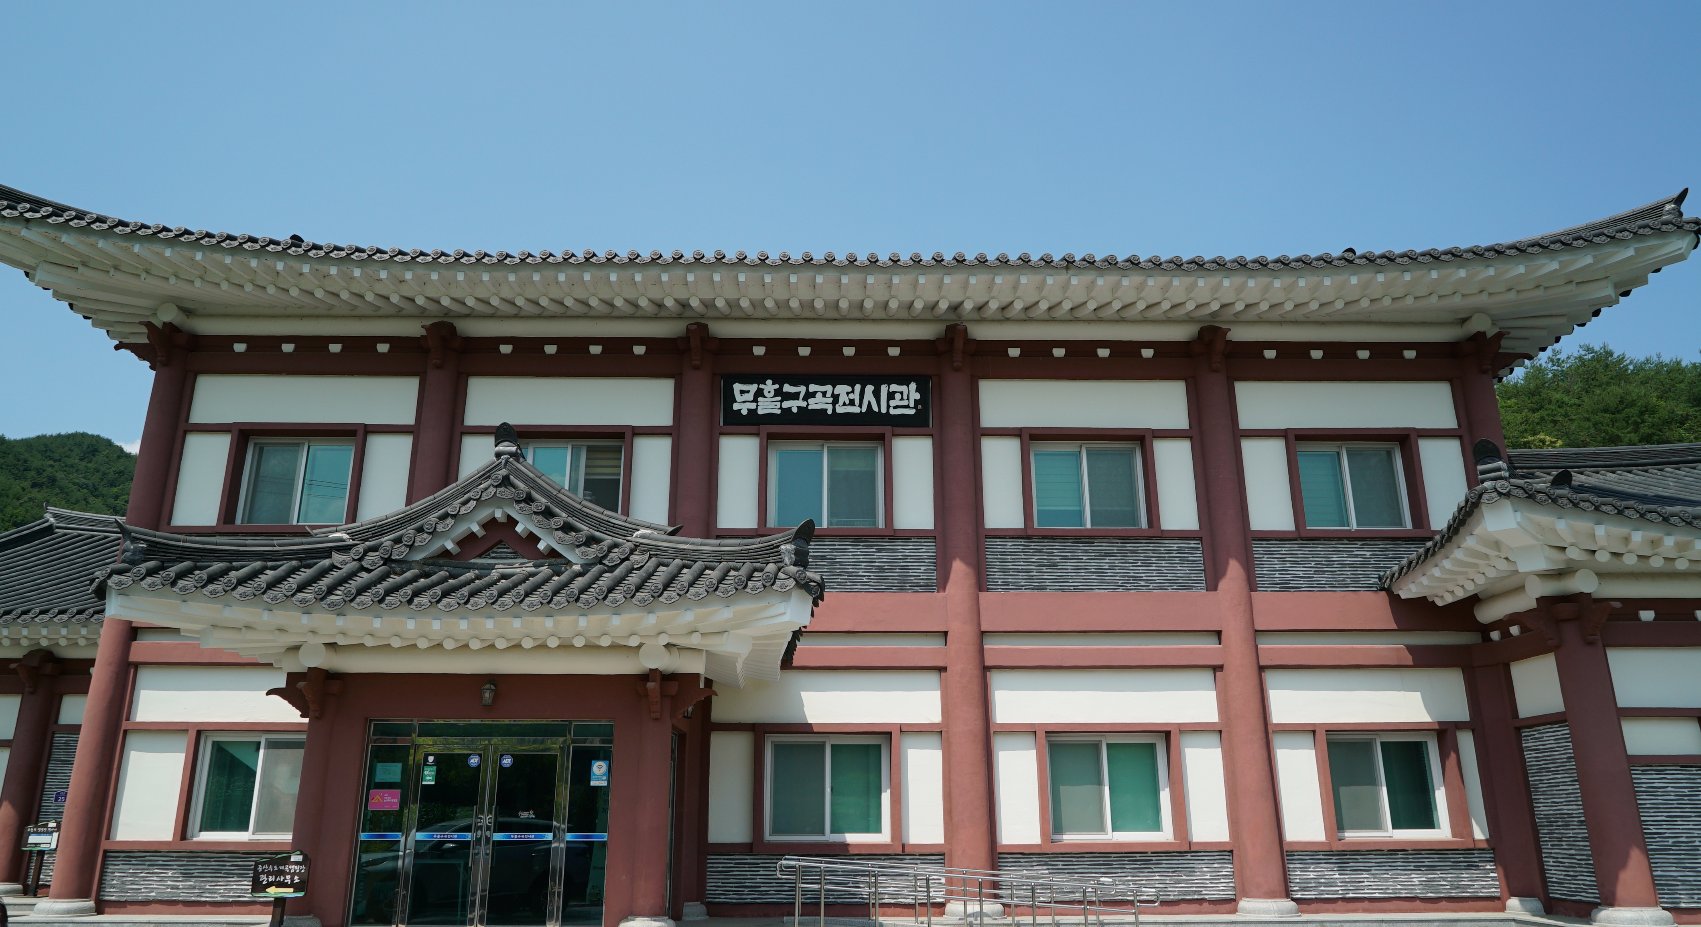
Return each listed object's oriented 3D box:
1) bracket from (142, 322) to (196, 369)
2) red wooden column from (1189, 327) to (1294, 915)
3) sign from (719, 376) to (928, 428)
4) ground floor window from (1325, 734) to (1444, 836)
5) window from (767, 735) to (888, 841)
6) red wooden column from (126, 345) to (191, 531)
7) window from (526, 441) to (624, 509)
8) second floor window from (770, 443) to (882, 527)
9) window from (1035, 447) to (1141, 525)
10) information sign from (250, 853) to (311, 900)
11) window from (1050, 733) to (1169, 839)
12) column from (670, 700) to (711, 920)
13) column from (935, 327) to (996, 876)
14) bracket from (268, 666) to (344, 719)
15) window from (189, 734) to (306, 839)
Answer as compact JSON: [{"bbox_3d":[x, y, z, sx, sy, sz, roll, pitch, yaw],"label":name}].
[{"bbox_3d":[-10.528,-1.860,17.484,0.620,0.700,0.620,0,-18,-1],"label":"bracket"},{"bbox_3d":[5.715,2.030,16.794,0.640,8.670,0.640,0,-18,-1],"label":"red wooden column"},{"bbox_3d":[-0.360,-0.927,17.061,3.127,0.821,0.120,0,-16,-1],"label":"sign"},{"bbox_3d":[7.505,4.501,15.848,1.627,1.426,0.130,0,-16,-1],"label":"ground floor window"},{"bbox_3d":[-0.307,4.485,15.695,1.697,1.429,0.130,0,-16,-1],"label":"window"},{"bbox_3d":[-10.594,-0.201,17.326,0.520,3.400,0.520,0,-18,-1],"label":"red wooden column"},{"bbox_3d":[-4.228,0.270,16.726,1.660,1.330,0.150,0,-17,-1],"label":"window"},{"bbox_3d":[-0.359,0.287,16.811,1.670,1.330,0.150,0,-17,-1],"label":"second floor window"},{"bbox_3d":[3.560,0.328,17.004,1.658,1.341,0.130,0,-16,-1],"label":"window"},{"bbox_3d":[-6.360,4.596,12.699,0.610,0.480,0.070,0,-17,-1],"label":"information sign"},{"bbox_3d":[3.559,4.456,15.631,1.660,1.430,0.150,0,-17,-1],"label":"window"},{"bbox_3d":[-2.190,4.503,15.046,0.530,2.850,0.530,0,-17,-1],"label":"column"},{"bbox_3d":[1.595,1.904,15.875,0.540,8.050,0.540,0,-17,-1],"label":"column"},{"bbox_3d":[-6.449,2.717,13.474,0.800,0.620,0.560,0,-18,-1],"label":"bracket"},{"bbox_3d":[-8.058,4.375,15.386,1.660,1.430,0.150,0,-17,-1],"label":"window"}]

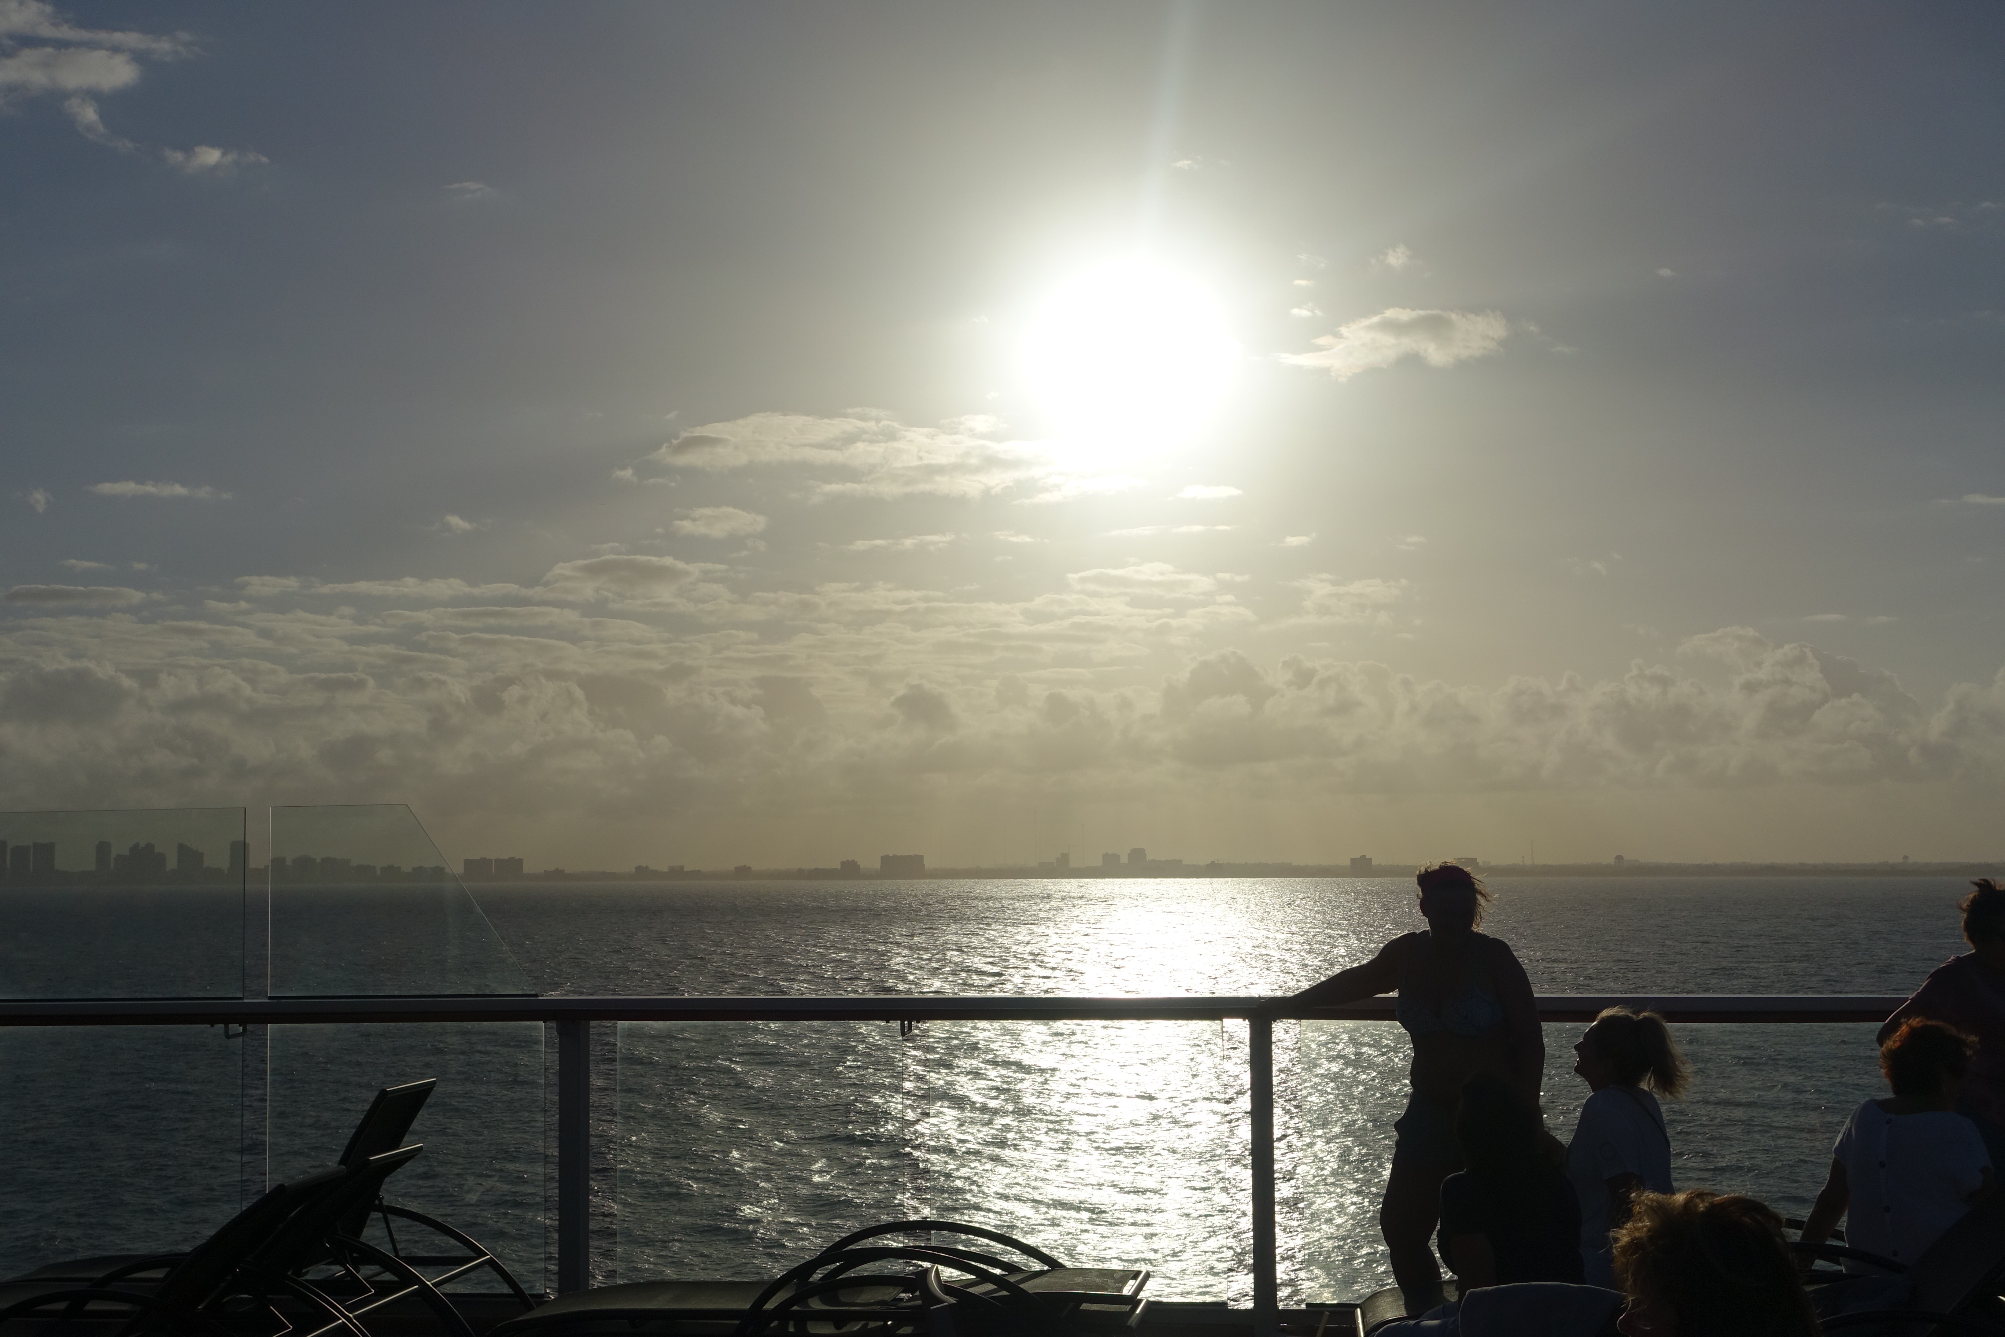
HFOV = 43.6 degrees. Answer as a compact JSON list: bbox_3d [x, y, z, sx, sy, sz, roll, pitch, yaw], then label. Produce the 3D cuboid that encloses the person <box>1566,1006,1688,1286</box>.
[{"bbox_3d":[1.795,1.643,7.651,0.720,1.220,0.500,-2,-5,18],"label":"person"}]

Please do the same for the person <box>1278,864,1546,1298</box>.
[{"bbox_3d":[1.397,1.482,8.435,0.860,1.640,0.450,-2,-5,21],"label":"person"}]

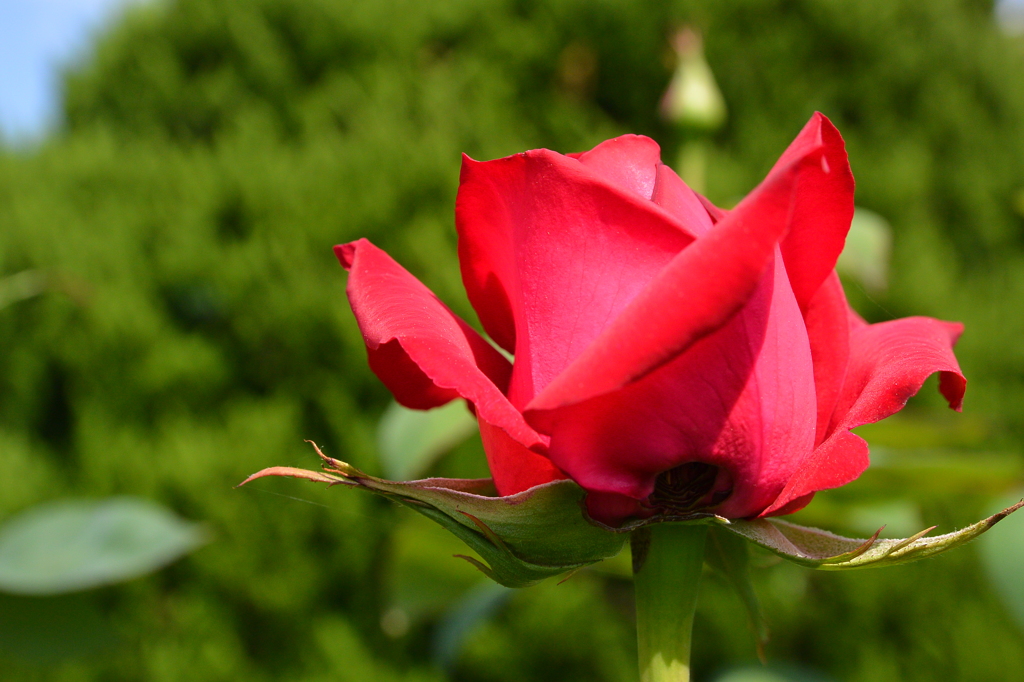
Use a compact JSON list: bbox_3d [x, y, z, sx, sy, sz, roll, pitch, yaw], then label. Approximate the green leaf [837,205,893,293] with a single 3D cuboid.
[{"bbox_3d":[0.093,-0.026,0.380,0.028,0.026,0.010,0,-3,0],"label":"green leaf"}]

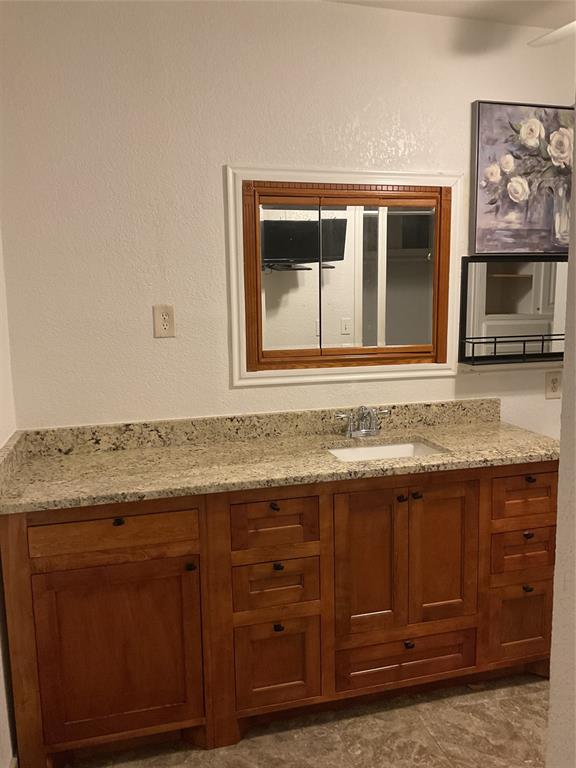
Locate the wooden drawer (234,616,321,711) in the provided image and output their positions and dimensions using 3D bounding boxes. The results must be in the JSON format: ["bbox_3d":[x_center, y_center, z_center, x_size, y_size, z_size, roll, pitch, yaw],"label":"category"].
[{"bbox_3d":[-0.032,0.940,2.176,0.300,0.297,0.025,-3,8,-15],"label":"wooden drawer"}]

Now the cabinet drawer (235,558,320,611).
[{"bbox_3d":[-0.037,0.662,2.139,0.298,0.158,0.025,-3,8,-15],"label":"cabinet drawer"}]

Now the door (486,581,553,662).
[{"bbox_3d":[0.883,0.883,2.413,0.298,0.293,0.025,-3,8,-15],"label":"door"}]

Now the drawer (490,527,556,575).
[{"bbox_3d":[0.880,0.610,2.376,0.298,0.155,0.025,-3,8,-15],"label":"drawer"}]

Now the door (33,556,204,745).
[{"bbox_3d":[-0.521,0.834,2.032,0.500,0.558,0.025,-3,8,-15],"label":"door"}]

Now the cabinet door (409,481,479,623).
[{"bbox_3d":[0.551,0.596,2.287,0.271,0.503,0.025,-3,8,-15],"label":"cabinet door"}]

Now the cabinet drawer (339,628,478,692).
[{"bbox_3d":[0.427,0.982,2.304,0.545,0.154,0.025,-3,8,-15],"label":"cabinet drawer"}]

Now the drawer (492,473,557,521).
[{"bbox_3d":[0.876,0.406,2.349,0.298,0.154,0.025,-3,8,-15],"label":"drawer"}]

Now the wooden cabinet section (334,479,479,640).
[{"bbox_3d":[0.412,0.590,2.196,0.535,0.495,0.040,-3,8,-15],"label":"wooden cabinet section"}]

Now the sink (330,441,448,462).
[{"bbox_3d":[0.352,0.334,2.447,0.445,0.150,0.290,-3,8,-15],"label":"sink"}]

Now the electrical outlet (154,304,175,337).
[{"bbox_3d":[-0.476,-0.243,2.486,0.080,0.122,0.009,-3,8,-15],"label":"electrical outlet"}]

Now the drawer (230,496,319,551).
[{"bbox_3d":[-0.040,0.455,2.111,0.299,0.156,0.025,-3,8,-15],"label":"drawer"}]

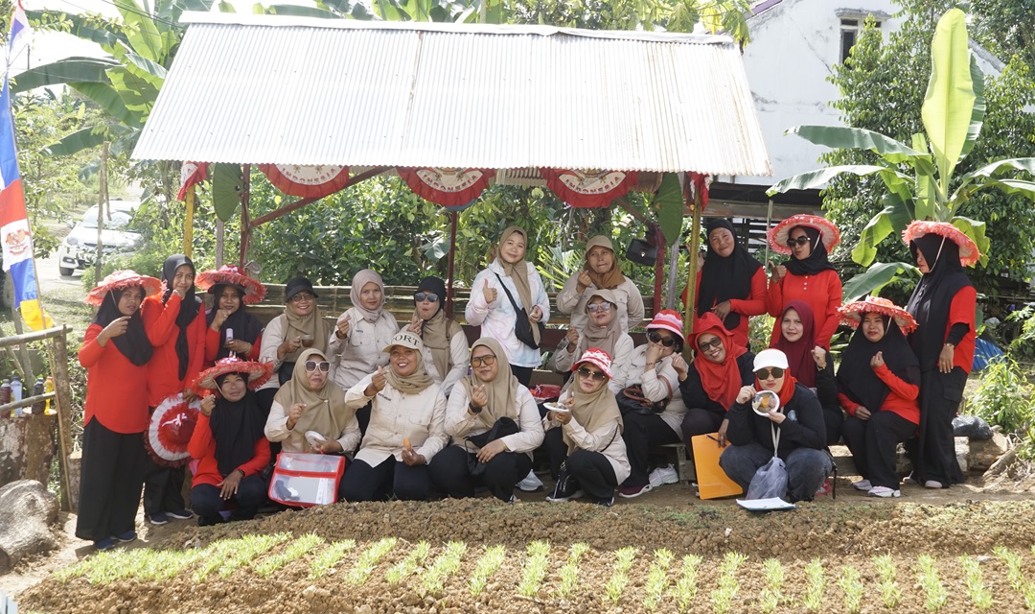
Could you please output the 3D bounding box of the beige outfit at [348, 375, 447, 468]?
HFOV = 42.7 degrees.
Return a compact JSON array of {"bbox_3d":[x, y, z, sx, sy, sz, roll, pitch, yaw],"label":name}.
[{"bbox_3d":[-0.651,0.605,7.100,0.540,0.520,0.360,1,3,9],"label":"beige outfit"}]

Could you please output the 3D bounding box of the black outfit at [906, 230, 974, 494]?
[{"bbox_3d":[2.532,0.326,7.950,0.320,1.500,0.380,0,2,-37],"label":"black outfit"}]

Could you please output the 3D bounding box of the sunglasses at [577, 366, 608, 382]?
[{"bbox_3d":[0.411,0.369,7.270,0.145,0.050,0.140,15,2,10],"label":"sunglasses"}]

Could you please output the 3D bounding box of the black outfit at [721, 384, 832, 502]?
[{"bbox_3d":[1.441,0.754,7.350,0.600,0.610,0.580,1,2,10],"label":"black outfit"}]

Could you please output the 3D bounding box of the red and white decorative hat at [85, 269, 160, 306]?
[{"bbox_3d":[-2.250,-0.107,7.600,0.450,0.150,0.450,-3,-14,-20],"label":"red and white decorative hat"}]

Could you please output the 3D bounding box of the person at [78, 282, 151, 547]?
[{"bbox_3d":[-2.381,0.617,7.850,0.460,1.580,0.360,-1,3,-40],"label":"person"}]

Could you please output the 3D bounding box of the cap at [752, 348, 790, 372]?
[{"bbox_3d":[1.333,0.285,6.970,0.180,0.140,0.250,0,4,11],"label":"cap"}]

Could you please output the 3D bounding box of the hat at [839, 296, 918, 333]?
[{"bbox_3d":[2.033,0.035,7.450,0.450,0.150,0.450,11,-6,11],"label":"hat"}]

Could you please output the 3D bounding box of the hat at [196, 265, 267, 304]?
[{"bbox_3d":[-1.752,-0.141,8.100,0.440,0.150,0.440,13,-7,-3],"label":"hat"}]

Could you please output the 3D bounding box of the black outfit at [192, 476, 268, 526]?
[{"bbox_3d":[-1.595,1.047,7.350,0.430,0.330,0.460,1,2,-6],"label":"black outfit"}]

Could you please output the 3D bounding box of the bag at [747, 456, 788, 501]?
[{"bbox_3d":[1.350,0.920,7.150,0.225,0.235,0.170,2,2,11],"label":"bag"}]

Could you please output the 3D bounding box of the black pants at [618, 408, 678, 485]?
[{"bbox_3d":[0.853,0.882,8.200,0.400,0.520,0.520,4,4,44],"label":"black pants"}]

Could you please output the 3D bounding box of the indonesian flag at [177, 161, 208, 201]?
[{"bbox_3d":[-2.011,-0.781,8.200,0.220,0.270,0.120,1,2,12],"label":"indonesian flag"}]

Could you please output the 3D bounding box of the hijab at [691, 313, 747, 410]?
[{"bbox_3d":[1.161,0.313,7.650,0.330,0.540,0.300,0,2,5],"label":"hijab"}]

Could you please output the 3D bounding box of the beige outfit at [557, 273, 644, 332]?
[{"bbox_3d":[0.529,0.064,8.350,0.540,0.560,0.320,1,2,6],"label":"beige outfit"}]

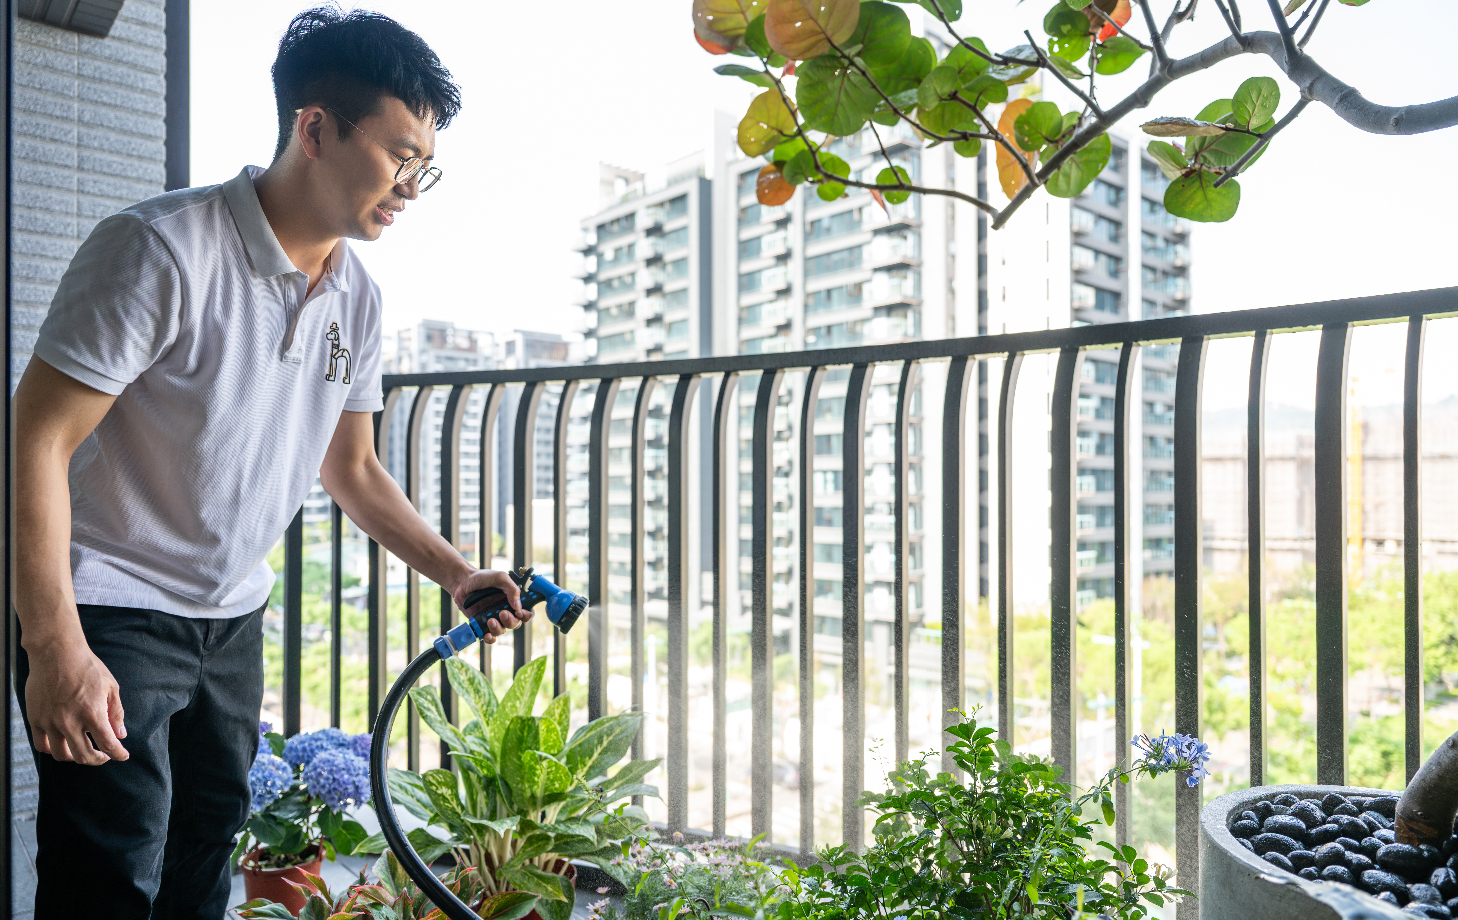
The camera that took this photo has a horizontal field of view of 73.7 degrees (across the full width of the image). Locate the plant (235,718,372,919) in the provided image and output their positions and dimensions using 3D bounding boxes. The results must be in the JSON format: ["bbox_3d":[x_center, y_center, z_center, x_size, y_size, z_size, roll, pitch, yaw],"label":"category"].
[{"bbox_3d":[-0.925,0.785,2.090,0.380,0.450,0.360,0,-1,0],"label":"plant"}]

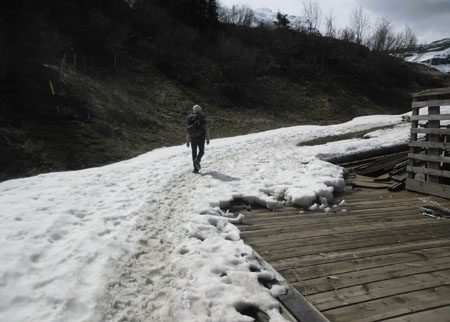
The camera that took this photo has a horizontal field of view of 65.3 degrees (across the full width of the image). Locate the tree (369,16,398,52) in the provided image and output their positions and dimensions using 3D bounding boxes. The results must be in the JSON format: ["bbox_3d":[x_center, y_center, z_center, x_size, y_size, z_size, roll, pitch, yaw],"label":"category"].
[{"bbox_3d":[21.493,-17.220,48.000,3.230,4.258,3.230,3,7,24],"label":"tree"}]

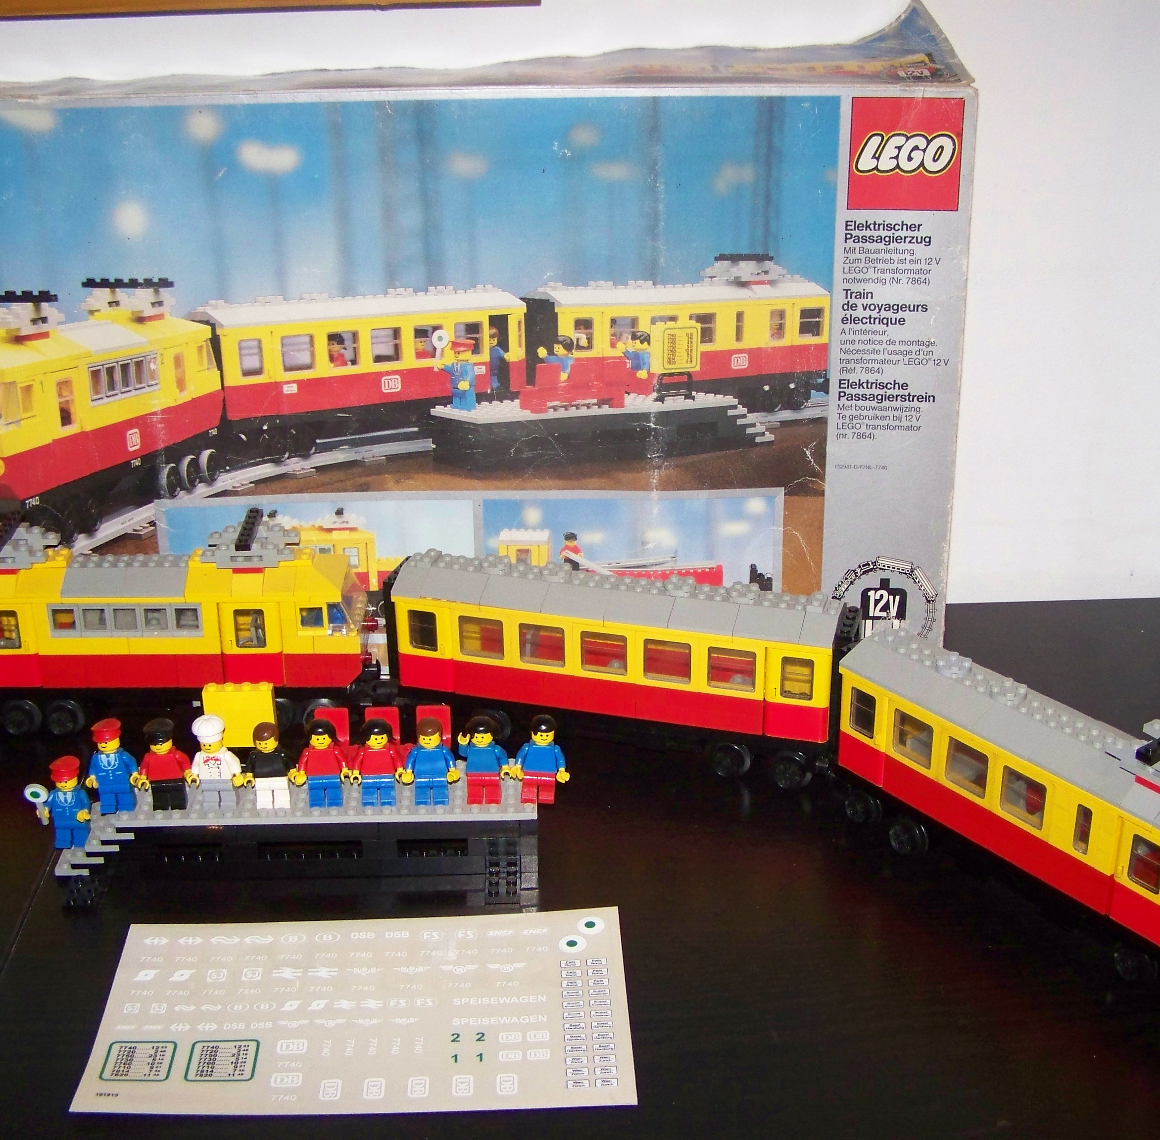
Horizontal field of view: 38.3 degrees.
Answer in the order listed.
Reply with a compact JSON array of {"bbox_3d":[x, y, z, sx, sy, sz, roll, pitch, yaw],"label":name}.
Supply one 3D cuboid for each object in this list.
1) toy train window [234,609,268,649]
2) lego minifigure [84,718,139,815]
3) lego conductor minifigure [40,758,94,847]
[{"bbox_3d":[-0.172,0.031,0.870,0.016,0.022,0.004,0,23,0],"label":"toy train window"},{"bbox_3d":[-0.212,0.089,0.761,0.025,0.045,0.015,-4,23,-8],"label":"lego minifigure"},{"bbox_3d":[-0.233,0.108,0.765,0.025,0.043,0.015,-1,24,0],"label":"lego conductor minifigure"}]

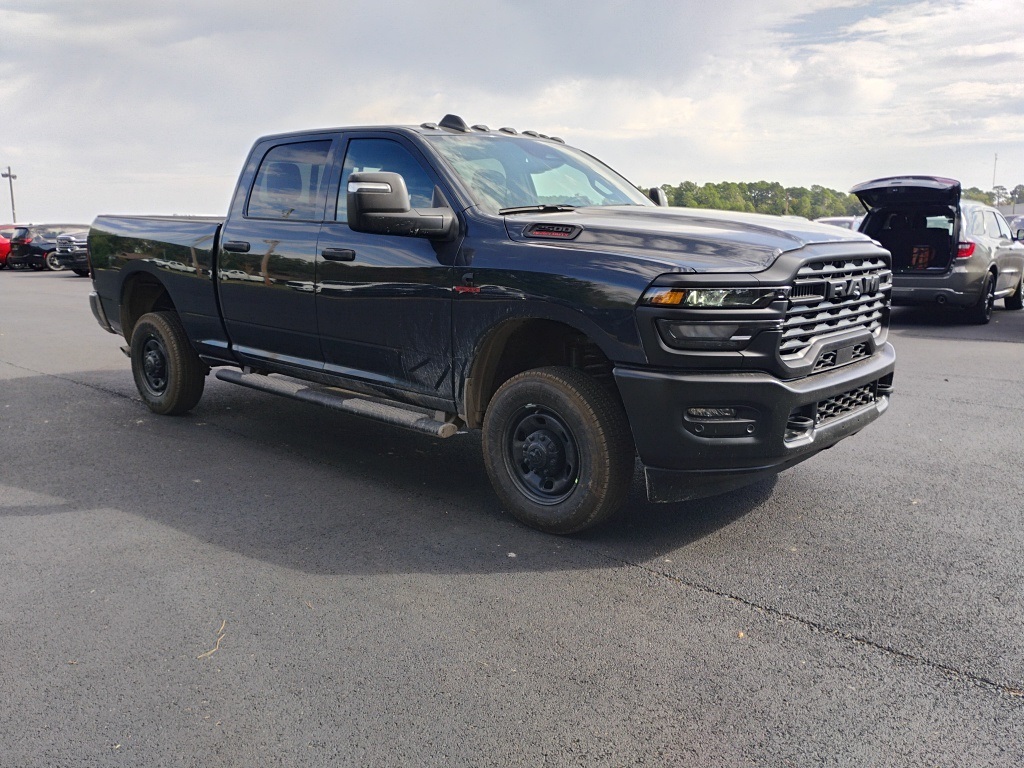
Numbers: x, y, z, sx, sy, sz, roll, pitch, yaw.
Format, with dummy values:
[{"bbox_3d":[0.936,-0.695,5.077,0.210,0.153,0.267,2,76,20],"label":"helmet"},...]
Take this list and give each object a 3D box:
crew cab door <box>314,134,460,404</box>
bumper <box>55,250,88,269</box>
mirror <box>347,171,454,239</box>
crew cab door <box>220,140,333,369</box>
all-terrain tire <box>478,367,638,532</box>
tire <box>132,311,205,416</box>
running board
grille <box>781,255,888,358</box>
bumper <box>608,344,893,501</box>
[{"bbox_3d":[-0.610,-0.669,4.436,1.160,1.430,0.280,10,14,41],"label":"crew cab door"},{"bbox_3d":[-12.747,-3.623,24.300,2.000,0.530,0.600,9,14,39],"label":"bumper"},{"bbox_3d":[-0.521,-0.850,3.916,0.320,0.285,0.380,10,14,41],"label":"mirror"},{"bbox_3d":[-1.426,-0.821,5.151,1.100,1.420,0.280,10,14,41],"label":"crew cab door"},{"bbox_3d":[0.209,0.306,3.897,0.775,0.775,0.260,10,14,41],"label":"all-terrain tire"},{"bbox_3d":[-2.638,-0.162,6.358,0.775,0.775,0.260,10,14,41],"label":"tire"},{"bbox_3d":[-1.132,0.086,4.880,2.280,0.110,0.190,10,14,41],"label":"running board"},{"bbox_3d":[1.498,-0.361,3.747,0.170,0.410,1.280,10,14,41],"label":"grille"},{"bbox_3d":[1.327,0.121,3.996,0.670,0.580,2.000,10,14,41],"label":"bumper"}]

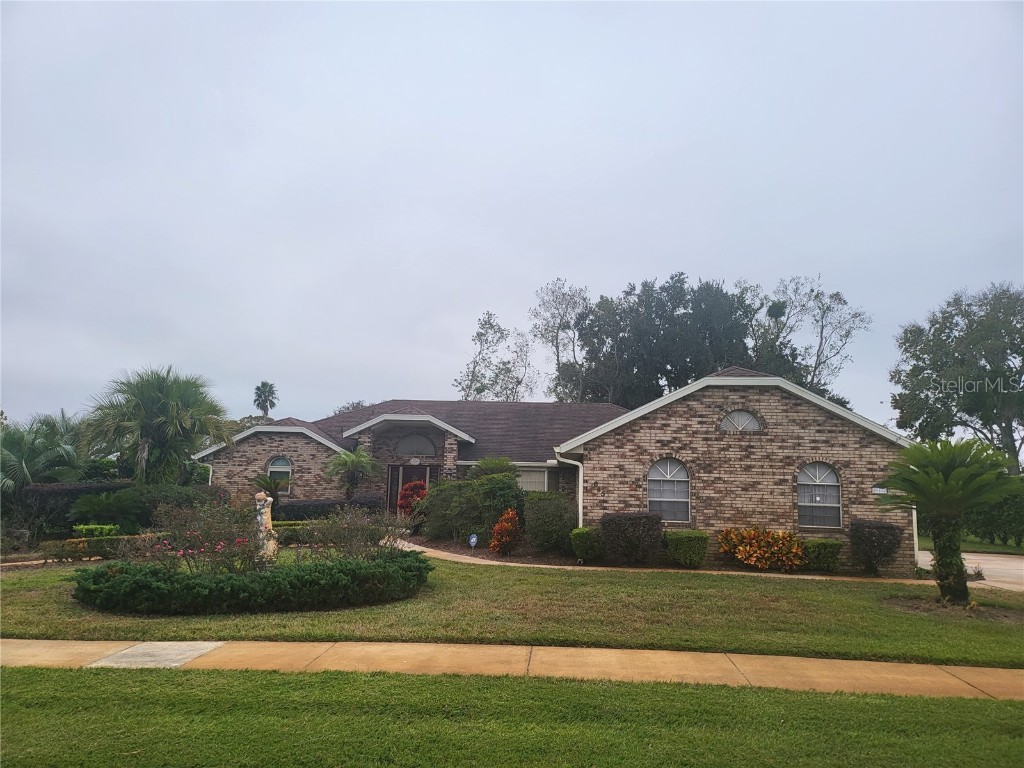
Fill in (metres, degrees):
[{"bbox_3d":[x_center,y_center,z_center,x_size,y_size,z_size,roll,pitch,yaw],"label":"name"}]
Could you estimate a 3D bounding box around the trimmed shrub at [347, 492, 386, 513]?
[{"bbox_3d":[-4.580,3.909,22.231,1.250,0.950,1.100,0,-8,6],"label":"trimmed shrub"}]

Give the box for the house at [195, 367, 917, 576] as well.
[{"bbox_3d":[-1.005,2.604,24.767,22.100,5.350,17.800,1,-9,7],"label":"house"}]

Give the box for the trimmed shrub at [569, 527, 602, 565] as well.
[{"bbox_3d":[1.569,3.442,15.147,0.720,0.760,0.750,1,-9,7],"label":"trimmed shrub"}]

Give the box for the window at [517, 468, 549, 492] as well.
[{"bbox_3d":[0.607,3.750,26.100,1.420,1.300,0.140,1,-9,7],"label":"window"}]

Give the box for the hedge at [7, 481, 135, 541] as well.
[{"bbox_3d":[-12.134,3.406,19.291,3.100,1.500,1.400,0,-8,6],"label":"hedge"}]

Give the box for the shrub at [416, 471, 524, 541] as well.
[{"bbox_3d":[-1.111,3.435,19.458,2.900,1.950,2.300,0,-8,6],"label":"shrub"}]

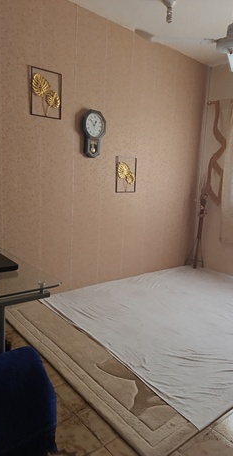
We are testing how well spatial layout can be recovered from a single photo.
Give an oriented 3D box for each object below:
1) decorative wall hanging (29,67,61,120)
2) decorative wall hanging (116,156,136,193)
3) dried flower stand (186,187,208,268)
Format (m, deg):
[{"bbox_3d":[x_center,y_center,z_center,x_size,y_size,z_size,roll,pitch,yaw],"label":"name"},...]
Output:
[{"bbox_3d":[-0.780,-1.487,3.384,0.365,0.492,0.035,-5,11,-39],"label":"decorative wall hanging"},{"bbox_3d":[0.143,-0.744,4.300,0.365,0.490,0.035,-5,11,-39],"label":"decorative wall hanging"},{"bbox_3d":[1.425,0.004,5.341,0.250,1.415,0.270,-5,11,-39],"label":"dried flower stand"}]

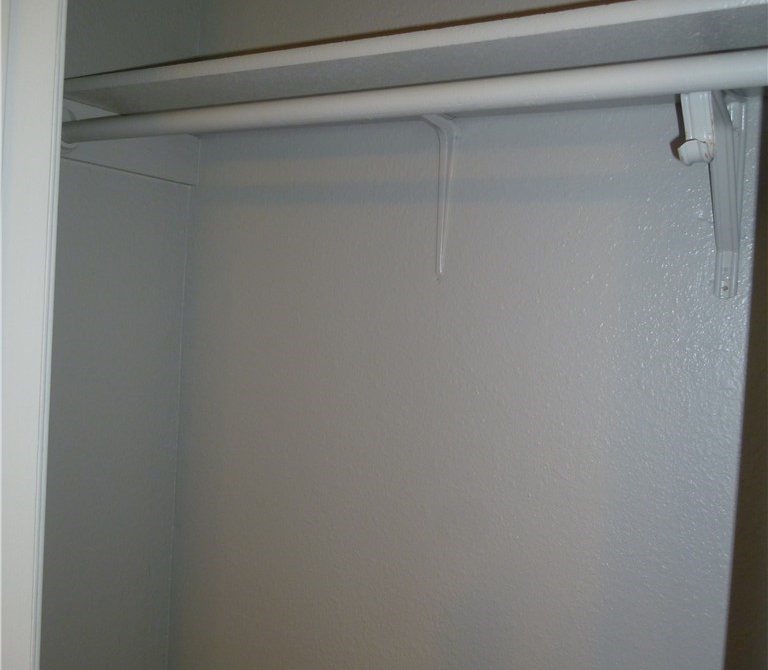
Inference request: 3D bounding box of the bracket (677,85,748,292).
[{"bbox_3d":[0.376,-0.177,0.834,0.037,0.259,0.301,4,2,31],"label":"bracket"}]

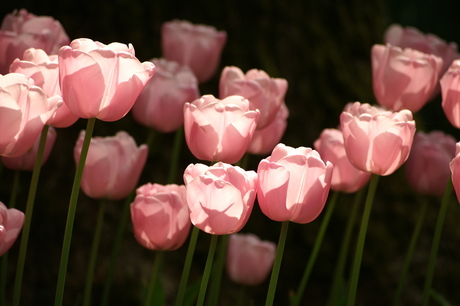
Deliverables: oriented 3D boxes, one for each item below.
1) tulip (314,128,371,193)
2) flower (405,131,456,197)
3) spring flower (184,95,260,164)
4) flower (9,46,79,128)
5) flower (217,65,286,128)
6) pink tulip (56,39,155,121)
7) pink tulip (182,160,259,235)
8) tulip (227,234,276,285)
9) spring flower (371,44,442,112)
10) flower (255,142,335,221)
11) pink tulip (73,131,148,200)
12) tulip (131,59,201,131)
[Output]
[{"bbox_3d":[0.106,0.007,2.680,0.055,0.058,0.055,12,9,0],"label":"tulip"},{"bbox_3d":[0.209,0.011,3.000,0.055,0.063,0.055,8,9,0],"label":"flower"},{"bbox_3d":[-0.006,-0.020,2.500,0.065,0.058,0.065,6,9,0],"label":"spring flower"},{"bbox_3d":[-0.164,-0.058,2.560,0.066,0.066,0.066,7,9,0],"label":"flower"},{"bbox_3d":[0.022,-0.051,2.660,0.062,0.057,0.060,6,5,0],"label":"flower"},{"bbox_3d":[-0.103,-0.062,2.420,0.079,0.065,0.079,9,9,0],"label":"pink tulip"},{"bbox_3d":[-0.008,0.040,2.550,0.065,0.061,0.063,6,5,0],"label":"pink tulip"},{"bbox_3d":[0.023,0.113,3.050,0.053,0.055,0.053,6,9,0],"label":"tulip"},{"bbox_3d":[0.162,-0.068,2.630,0.064,0.059,0.062,7,5,0],"label":"spring flower"},{"bbox_3d":[0.057,0.027,2.530,0.065,0.065,0.063,5,5,0],"label":"flower"},{"bbox_3d":[-0.113,0.012,2.740,0.070,0.063,0.068,5,5,0],"label":"pink tulip"},{"bbox_3d":[-0.062,-0.056,2.780,0.065,0.068,0.063,6,5,0],"label":"tulip"}]

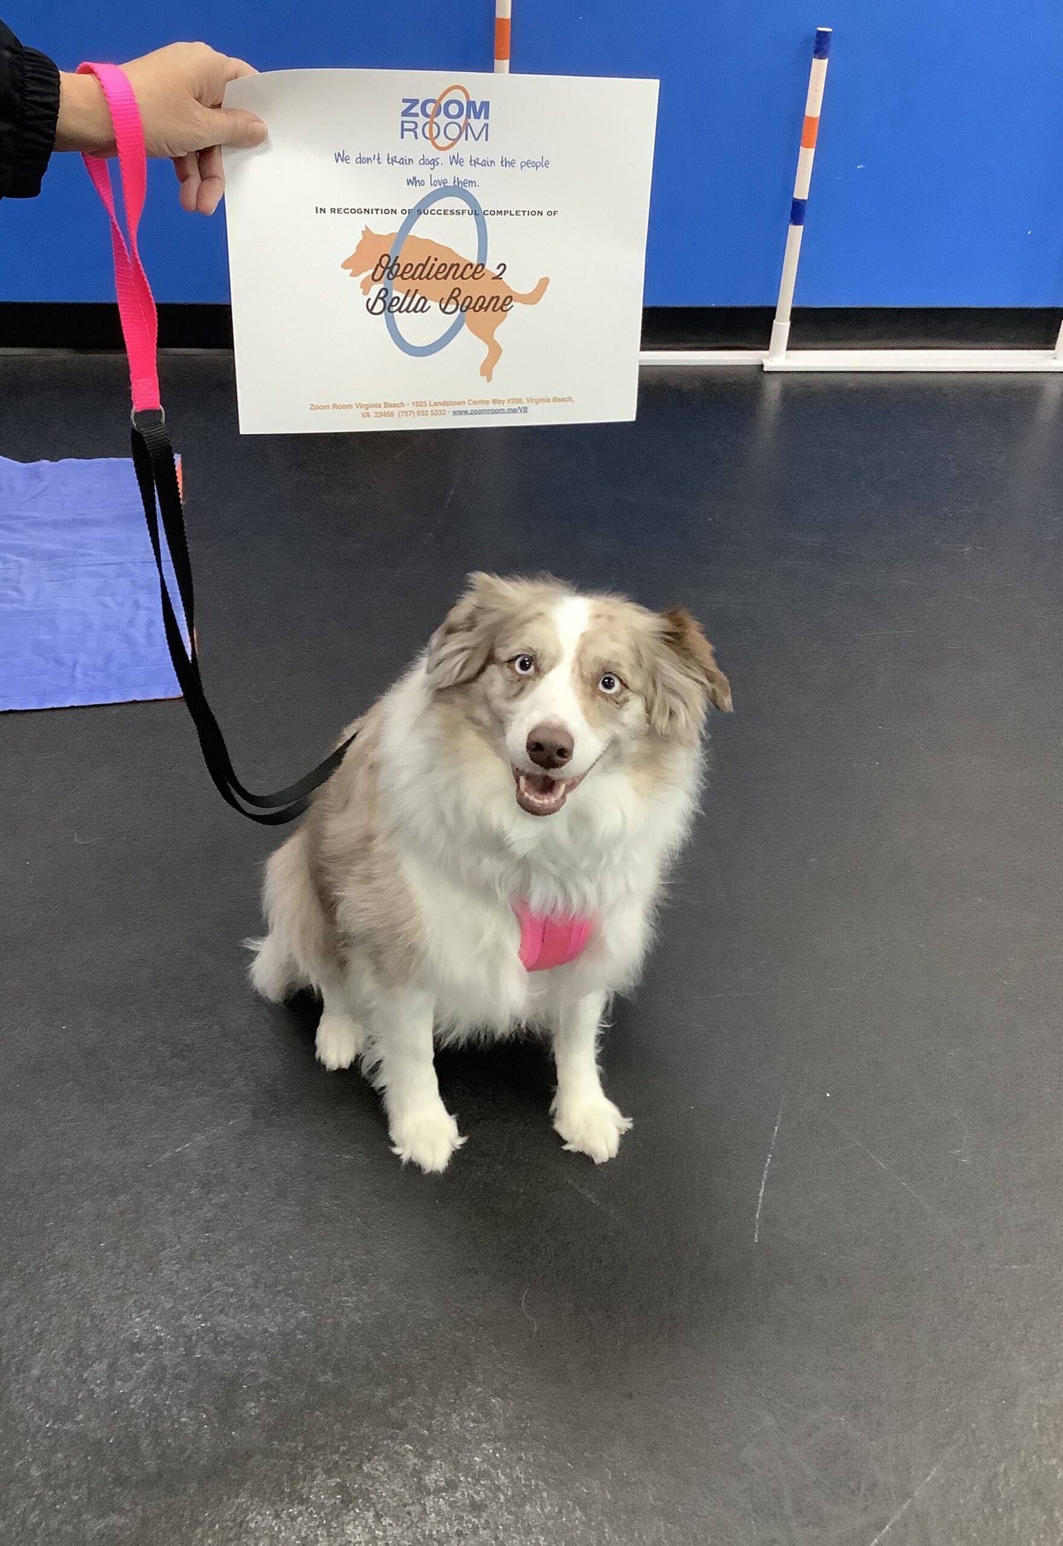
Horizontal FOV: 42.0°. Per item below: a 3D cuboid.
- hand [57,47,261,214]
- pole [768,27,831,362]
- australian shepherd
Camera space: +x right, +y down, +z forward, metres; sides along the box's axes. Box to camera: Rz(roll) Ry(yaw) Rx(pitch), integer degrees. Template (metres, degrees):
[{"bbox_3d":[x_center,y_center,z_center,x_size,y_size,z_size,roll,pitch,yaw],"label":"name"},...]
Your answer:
[{"bbox_3d":[-0.237,-0.411,0.885,0.128,0.100,0.085,-5,35,-12],"label":"hand"},{"bbox_3d":[0.521,-1.104,2.695,0.034,0.607,0.034,3,34,0],"label":"pole"},{"bbox_3d":[-0.071,0.008,1.118,0.290,0.505,0.440,-11,37,-20],"label":"australian shepherd"}]

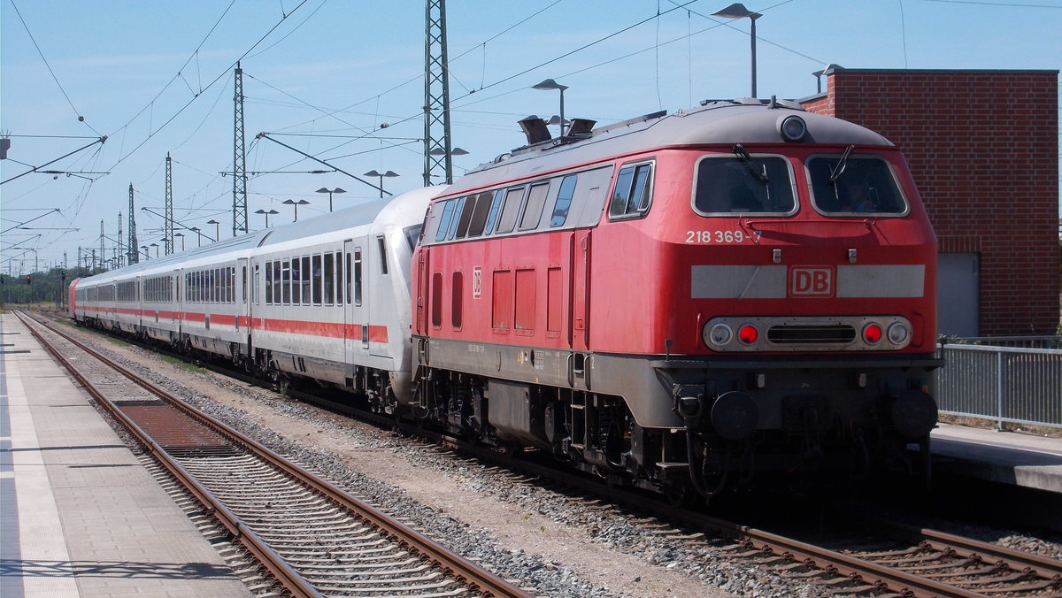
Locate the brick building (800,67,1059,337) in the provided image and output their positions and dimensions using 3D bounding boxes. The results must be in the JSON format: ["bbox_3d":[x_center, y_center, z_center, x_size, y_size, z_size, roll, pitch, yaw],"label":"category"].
[{"bbox_3d":[5.906,-0.999,42.212,3.650,4.950,4.500,-1,0,-11],"label":"brick building"}]

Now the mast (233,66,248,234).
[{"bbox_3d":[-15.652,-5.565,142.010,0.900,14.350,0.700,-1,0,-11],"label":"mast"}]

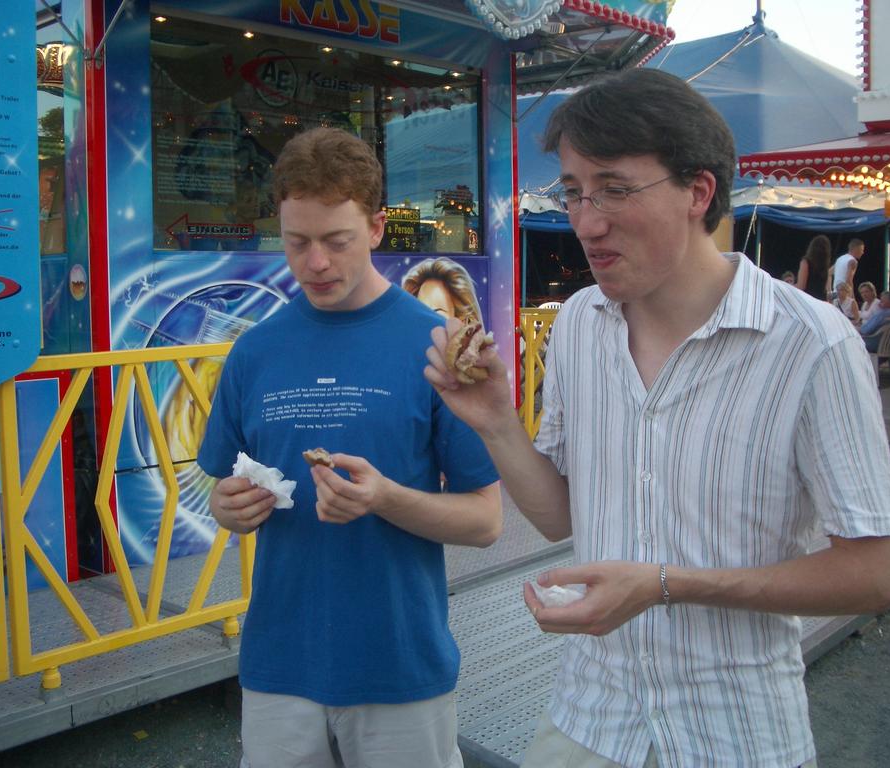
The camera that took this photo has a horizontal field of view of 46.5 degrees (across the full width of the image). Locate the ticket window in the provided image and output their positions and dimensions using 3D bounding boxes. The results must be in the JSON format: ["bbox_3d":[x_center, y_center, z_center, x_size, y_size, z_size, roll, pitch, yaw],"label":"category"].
[{"bbox_3d":[-0.545,-1.215,5.344,2.120,1.080,0.120,-6,7,-44],"label":"ticket window"}]

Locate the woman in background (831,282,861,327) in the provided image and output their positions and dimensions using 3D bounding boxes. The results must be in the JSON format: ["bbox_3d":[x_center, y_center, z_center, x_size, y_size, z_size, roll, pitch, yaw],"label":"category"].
[{"bbox_3d":[5.409,-0.740,14.058,0.520,1.270,0.750,4,7,38],"label":"woman in background"}]

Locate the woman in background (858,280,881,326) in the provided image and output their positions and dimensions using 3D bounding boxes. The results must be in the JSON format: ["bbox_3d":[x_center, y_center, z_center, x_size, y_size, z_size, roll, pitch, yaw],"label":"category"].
[{"bbox_3d":[5.788,-0.750,14.158,0.520,1.270,0.750,4,7,40],"label":"woman in background"}]

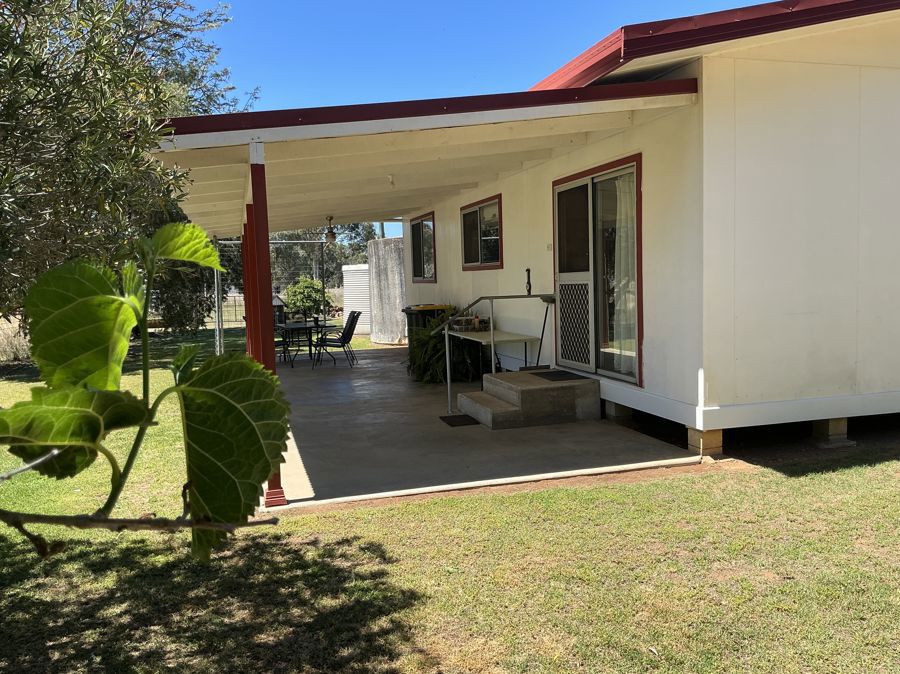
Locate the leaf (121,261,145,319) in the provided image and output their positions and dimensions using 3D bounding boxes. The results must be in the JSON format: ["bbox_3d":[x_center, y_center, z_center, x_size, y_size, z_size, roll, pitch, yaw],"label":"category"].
[{"bbox_3d":[-0.284,-0.042,0.650,0.021,0.050,0.024,-3,5,-14],"label":"leaf"}]

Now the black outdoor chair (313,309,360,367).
[{"bbox_3d":[-2.028,0.051,12.893,0.813,0.958,0.578,-3,5,-11],"label":"black outdoor chair"}]

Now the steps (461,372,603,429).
[{"bbox_3d":[0.822,0.638,7.932,1.170,0.423,1.246,-3,5,-16],"label":"steps"}]

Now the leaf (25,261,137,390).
[{"bbox_3d":[-0.330,-0.008,0.650,0.095,0.112,0.050,-3,5,-14],"label":"leaf"}]

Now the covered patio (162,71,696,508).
[{"bbox_3d":[-1.410,-0.766,10.434,3.998,3.040,11.020,-3,5,-16],"label":"covered patio"}]

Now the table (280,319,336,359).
[{"bbox_3d":[-2.588,0.151,13.319,0.912,0.722,1.626,-3,5,-16],"label":"table"}]

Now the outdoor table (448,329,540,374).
[{"bbox_3d":[0.525,0.349,9.640,0.730,0.737,1.839,-3,5,-16],"label":"outdoor table"}]

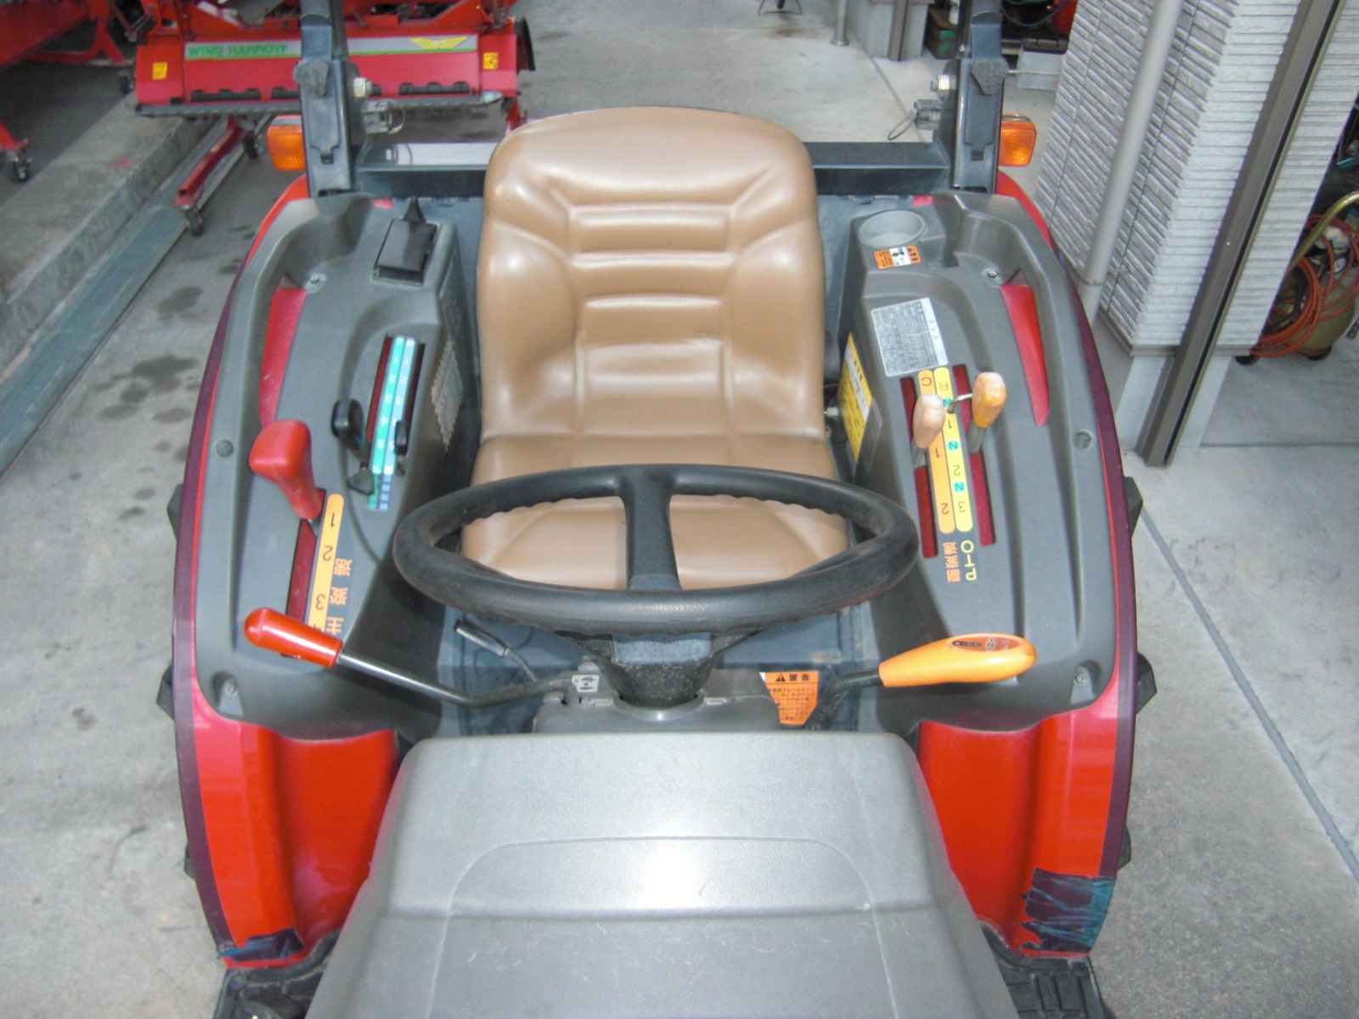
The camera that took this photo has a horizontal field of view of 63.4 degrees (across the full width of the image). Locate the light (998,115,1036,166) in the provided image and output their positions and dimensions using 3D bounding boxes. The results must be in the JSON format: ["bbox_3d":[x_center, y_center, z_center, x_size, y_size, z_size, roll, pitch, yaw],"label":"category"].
[{"bbox_3d":[0.503,-0.558,1.662,0.064,0.064,0.060,-1,41,-1],"label":"light"}]

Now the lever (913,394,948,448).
[{"bbox_3d":[0.281,-0.099,1.232,0.034,0.060,0.034,-1,41,-1],"label":"lever"}]

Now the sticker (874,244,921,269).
[{"bbox_3d":[0.296,-0.343,1.490,0.056,0.003,0.042,-7,47,13],"label":"sticker"}]

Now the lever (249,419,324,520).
[{"bbox_3d":[-0.422,-0.044,1.177,0.061,0.102,0.056,-1,41,-1],"label":"lever"}]

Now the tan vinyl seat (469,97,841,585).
[{"bbox_3d":[-0.032,-0.175,1.347,0.470,0.455,0.490,-1,41,-1],"label":"tan vinyl seat"}]

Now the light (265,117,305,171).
[{"bbox_3d":[-0.581,-0.545,1.637,0.064,0.064,0.060,-1,41,-1],"label":"light"}]

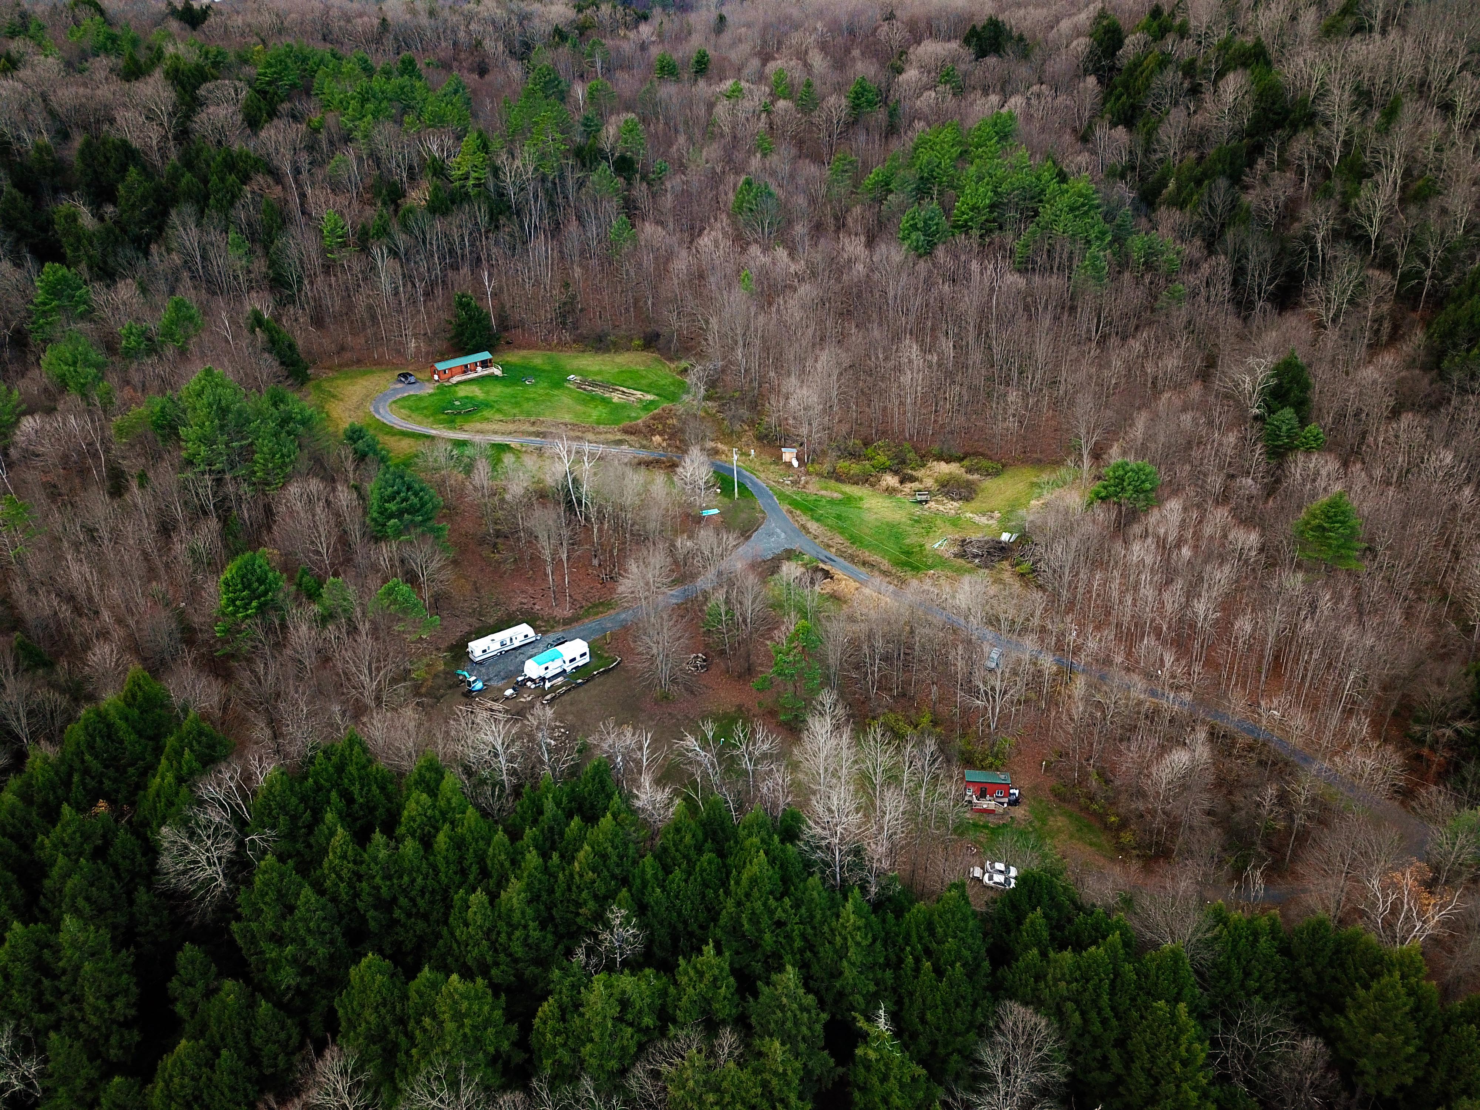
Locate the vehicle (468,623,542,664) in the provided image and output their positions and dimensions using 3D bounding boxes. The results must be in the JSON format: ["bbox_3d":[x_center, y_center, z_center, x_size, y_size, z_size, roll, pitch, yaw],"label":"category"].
[{"bbox_3d":[-38.630,14.174,180.666,11.300,2.650,2.450,-20,33,-32],"label":"vehicle"}]

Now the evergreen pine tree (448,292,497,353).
[{"bbox_3d":[-68.164,-58.916,281.187,11.800,16.800,11.800,-1,27,0],"label":"evergreen pine tree"}]

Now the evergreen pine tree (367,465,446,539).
[{"bbox_3d":[-58.519,-7.881,194.141,13.000,17.000,13.000,-1,27,0],"label":"evergreen pine tree"}]

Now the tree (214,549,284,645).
[{"bbox_3d":[-78.357,7.583,177.141,10.500,17.000,10.500,-1,27,0],"label":"tree"}]

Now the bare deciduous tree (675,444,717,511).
[{"bbox_3d":[-7.892,-14.929,213.936,7.900,13.500,7.900,-1,27,0],"label":"bare deciduous tree"}]

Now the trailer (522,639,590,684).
[{"bbox_3d":[-28.346,16.680,172.444,10.400,3.450,2.500,-23,34,-37],"label":"trailer"}]

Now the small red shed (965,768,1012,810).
[{"bbox_3d":[36.142,33.658,162.359,6.400,3.500,3.400,1,27,5],"label":"small red shed"}]

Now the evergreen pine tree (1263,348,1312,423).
[{"bbox_3d":[110.263,-33.304,224.141,9.200,17.000,9.200,-1,27,0],"label":"evergreen pine tree"}]

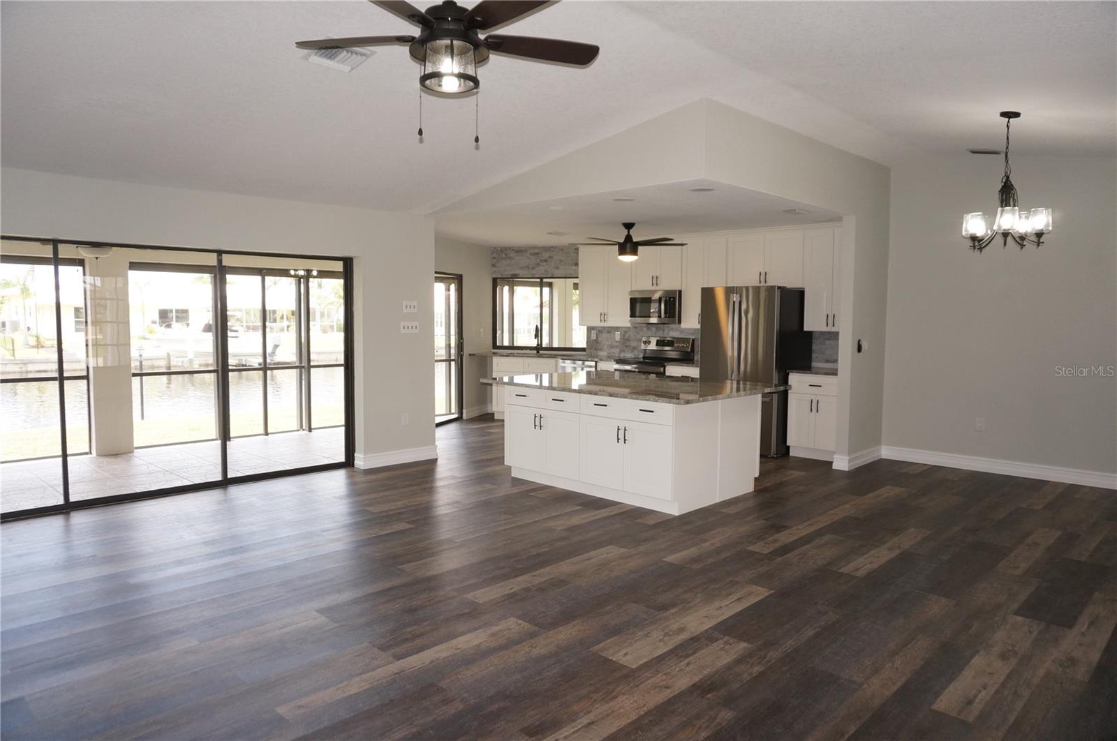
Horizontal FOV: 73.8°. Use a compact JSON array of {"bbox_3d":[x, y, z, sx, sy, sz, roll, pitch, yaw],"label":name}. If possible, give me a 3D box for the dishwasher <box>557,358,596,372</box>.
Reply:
[{"bbox_3d":[0.460,0.293,9.934,0.605,0.841,0.612,-4,6,-45],"label":"dishwasher"}]

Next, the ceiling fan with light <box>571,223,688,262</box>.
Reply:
[{"bbox_3d":[0.732,-1.328,7.767,1.270,0.410,1.220,0,4,0],"label":"ceiling fan with light"}]

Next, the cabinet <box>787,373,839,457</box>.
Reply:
[{"bbox_3d":[2.820,0.464,7.748,0.612,0.875,0.605,-4,6,-45],"label":"cabinet"}]

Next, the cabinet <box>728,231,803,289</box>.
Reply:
[{"bbox_3d":[2.390,-1.219,8.308,0.940,0.608,0.346,5,7,44],"label":"cabinet"}]

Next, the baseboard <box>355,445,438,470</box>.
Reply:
[{"bbox_3d":[-1.625,0.857,7.448,0.833,0.130,0.183,-4,6,-45],"label":"baseboard"}]

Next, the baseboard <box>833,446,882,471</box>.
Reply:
[{"bbox_3d":[3.028,0.877,7.501,0.153,0.130,0.863,5,7,44],"label":"baseboard"}]

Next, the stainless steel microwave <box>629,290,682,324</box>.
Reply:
[{"bbox_3d":[1.305,-0.802,9.352,0.754,0.409,0.426,5,7,44],"label":"stainless steel microwave"}]

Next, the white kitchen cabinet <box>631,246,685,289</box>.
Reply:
[{"bbox_3d":[1.329,-1.309,9.340,0.777,0.604,0.346,5,7,44],"label":"white kitchen cabinet"}]

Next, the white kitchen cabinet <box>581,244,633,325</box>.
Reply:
[{"bbox_3d":[0.713,-1.130,9.860,0.329,1.078,0.900,-4,6,-45],"label":"white kitchen cabinet"}]

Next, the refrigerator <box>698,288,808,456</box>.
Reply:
[{"bbox_3d":[2.171,-0.022,8.278,0.904,1.791,0.805,5,7,44],"label":"refrigerator"}]

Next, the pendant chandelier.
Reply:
[{"bbox_3d":[3.075,-1.280,5.083,0.615,0.945,0.615,3,5,31],"label":"pendant chandelier"}]

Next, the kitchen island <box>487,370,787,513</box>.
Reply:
[{"bbox_3d":[0.600,0.548,6.567,1.460,0.879,2.286,-4,6,-45],"label":"kitchen island"}]

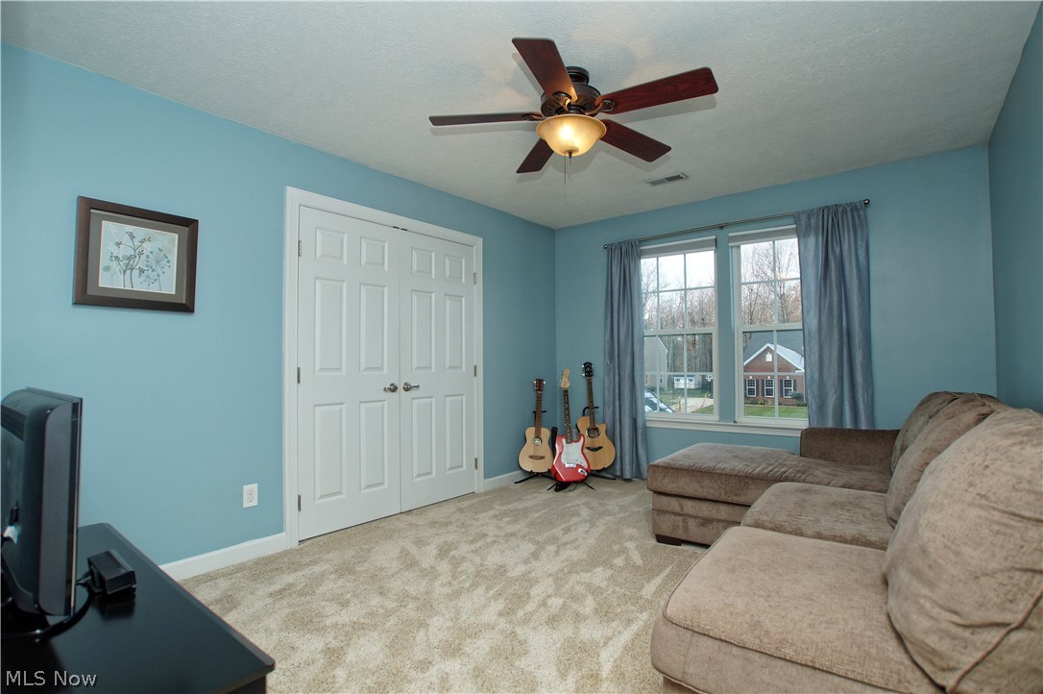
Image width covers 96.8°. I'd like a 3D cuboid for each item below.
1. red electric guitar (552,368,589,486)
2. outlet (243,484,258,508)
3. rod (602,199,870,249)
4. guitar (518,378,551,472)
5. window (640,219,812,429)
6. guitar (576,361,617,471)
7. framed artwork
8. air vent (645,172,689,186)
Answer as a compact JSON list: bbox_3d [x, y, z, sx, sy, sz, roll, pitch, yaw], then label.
[{"bbox_3d":[0.430,0.686,4.080,0.320,0.980,0.080,0,-10,-4],"label":"red electric guitar"},{"bbox_3d":[-1.510,0.830,2.583,0.012,0.118,0.073,-1,-2,42],"label":"outlet"},{"bbox_3d":[1.556,-0.950,3.722,1.998,0.050,0.090,-1,-2,39],"label":"rod"},{"bbox_3d":[0.124,0.725,4.288,0.315,0.855,0.110,0,-9,-8],"label":"guitar"},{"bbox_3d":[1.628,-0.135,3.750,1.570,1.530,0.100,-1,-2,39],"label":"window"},{"bbox_3d":[0.668,0.639,4.314,0.385,1.000,0.110,0,-10,-3],"label":"guitar"},{"bbox_3d":[-1.837,-0.423,2.233,0.030,0.482,0.460,-1,-2,42],"label":"framed artwork"},{"bbox_3d":[1.070,-1.230,3.408,0.295,0.020,0.140,-1,-2,39],"label":"air vent"}]

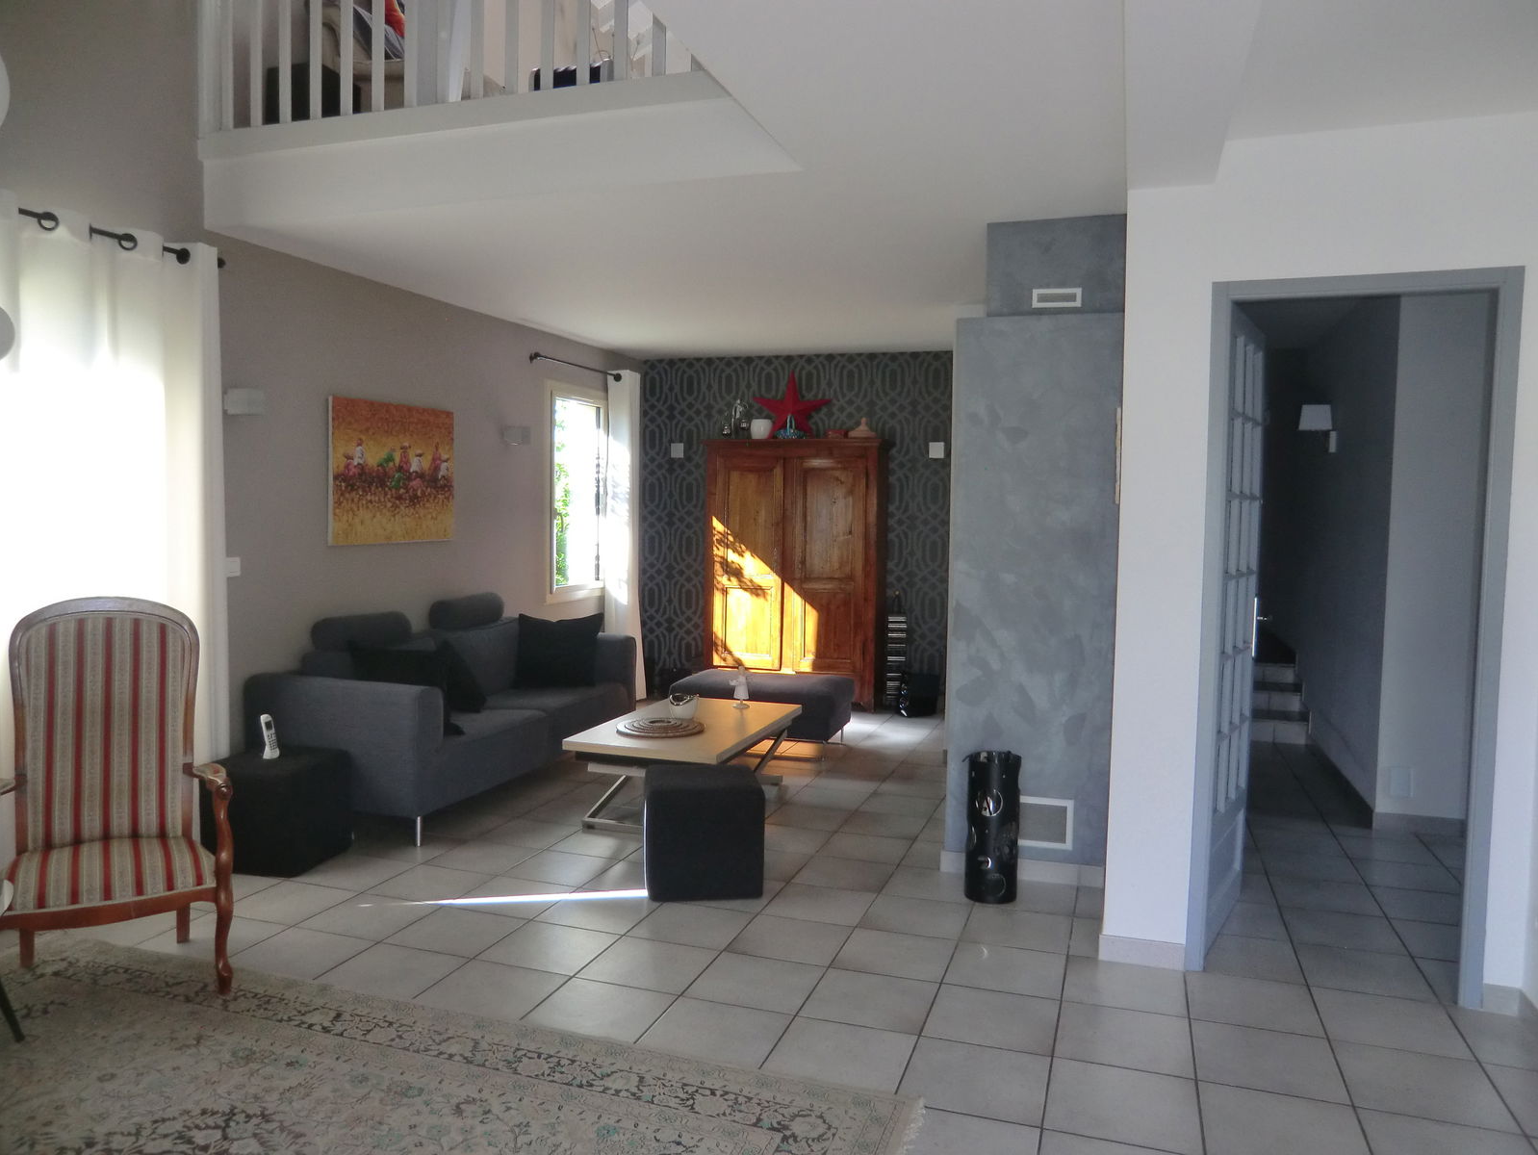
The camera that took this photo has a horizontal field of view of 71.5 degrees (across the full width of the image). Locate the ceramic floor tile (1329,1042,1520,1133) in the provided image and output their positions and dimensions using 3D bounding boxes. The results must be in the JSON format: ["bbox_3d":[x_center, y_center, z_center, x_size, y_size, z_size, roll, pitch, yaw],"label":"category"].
[{"bbox_3d":[1.598,1.250,2.623,0.338,0.010,0.338,2,3,18],"label":"ceramic floor tile"}]

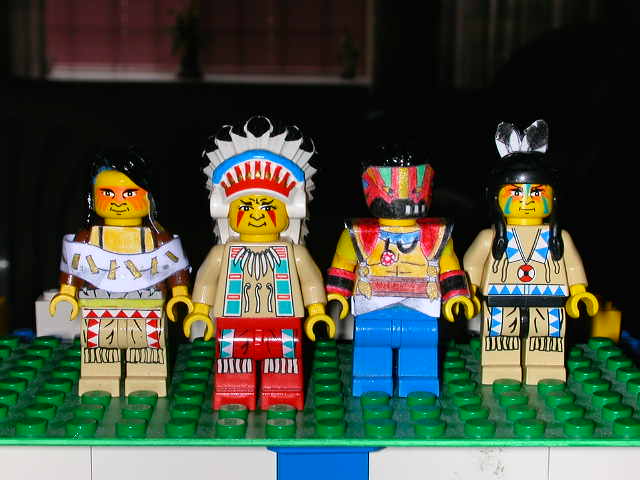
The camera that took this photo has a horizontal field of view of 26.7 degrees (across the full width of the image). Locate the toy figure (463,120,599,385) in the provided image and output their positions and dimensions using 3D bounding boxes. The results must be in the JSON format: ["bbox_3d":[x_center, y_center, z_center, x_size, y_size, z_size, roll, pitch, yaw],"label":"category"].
[{"bbox_3d":[0.038,0.002,0.245,0.025,0.048,0.015,0,9,-1],"label":"toy figure"}]

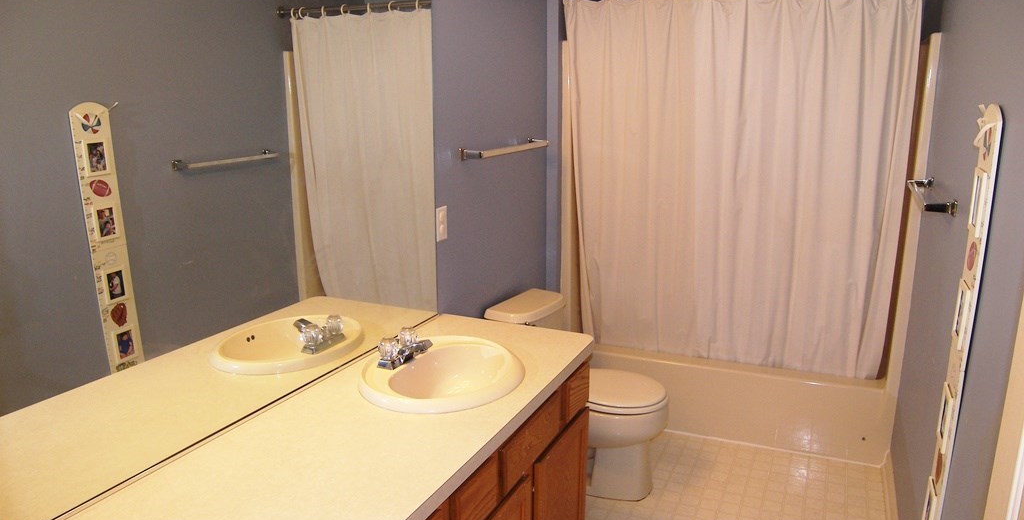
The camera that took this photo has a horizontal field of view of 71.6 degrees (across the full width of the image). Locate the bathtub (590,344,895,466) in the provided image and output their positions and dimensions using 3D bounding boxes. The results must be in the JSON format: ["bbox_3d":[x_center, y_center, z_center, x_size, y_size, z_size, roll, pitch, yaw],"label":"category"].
[{"bbox_3d":[1.077,0.568,3.634,1.508,0.354,0.827,5,14,23],"label":"bathtub"}]

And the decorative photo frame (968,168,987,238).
[{"bbox_3d":[1.109,-0.138,1.692,0.018,0.148,0.128,5,14,23],"label":"decorative photo frame"}]

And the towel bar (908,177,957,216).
[{"bbox_3d":[1.349,-0.218,2.299,0.081,0.044,0.619,5,14,23],"label":"towel bar"}]

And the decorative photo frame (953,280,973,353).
[{"bbox_3d":[1.110,0.136,1.755,0.018,0.153,0.128,5,14,23],"label":"decorative photo frame"}]

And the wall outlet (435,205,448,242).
[{"bbox_3d":[-0.238,-0.125,2.474,0.008,0.117,0.073,5,14,23],"label":"wall outlet"}]

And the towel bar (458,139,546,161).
[{"bbox_3d":[-0.017,-0.444,2.820,0.084,0.043,0.659,5,14,23],"label":"towel bar"}]

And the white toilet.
[{"bbox_3d":[0.310,0.544,2.967,0.708,0.703,0.487,5,14,23],"label":"white toilet"}]

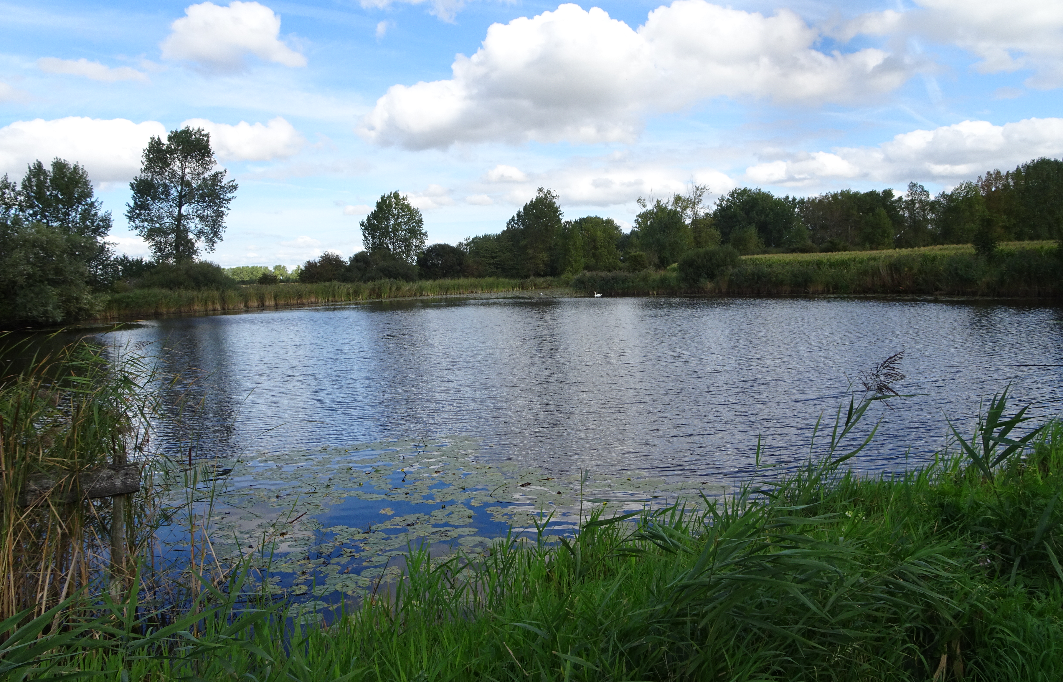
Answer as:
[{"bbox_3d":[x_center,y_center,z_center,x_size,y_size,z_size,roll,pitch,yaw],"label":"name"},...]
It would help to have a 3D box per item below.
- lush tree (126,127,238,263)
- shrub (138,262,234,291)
[{"bbox_3d":[-35.103,-13.383,74.000,10.200,15.800,9.800,-2,5,-25],"label":"lush tree"},{"bbox_3d":[-32.851,-6.034,70.000,8.600,3.100,6.200,-2,5,-25],"label":"shrub"}]

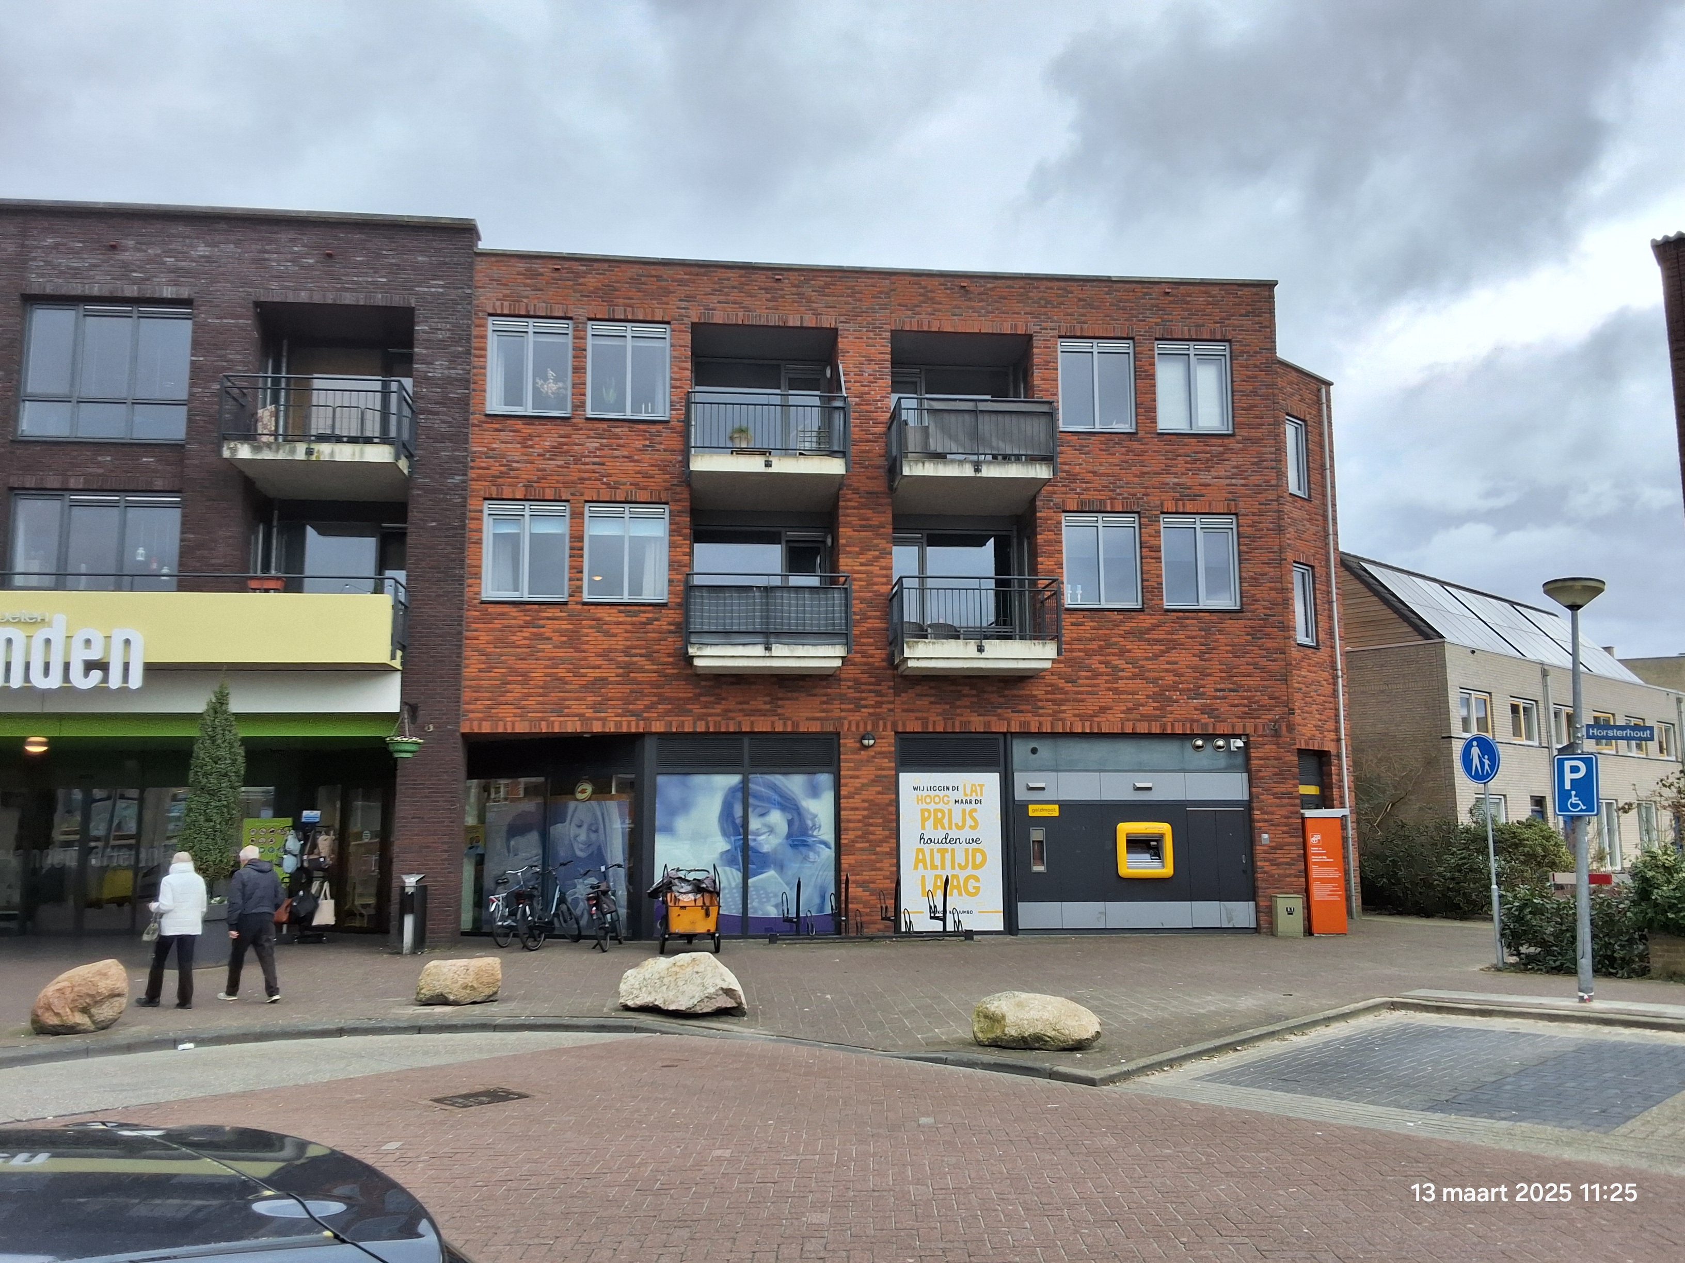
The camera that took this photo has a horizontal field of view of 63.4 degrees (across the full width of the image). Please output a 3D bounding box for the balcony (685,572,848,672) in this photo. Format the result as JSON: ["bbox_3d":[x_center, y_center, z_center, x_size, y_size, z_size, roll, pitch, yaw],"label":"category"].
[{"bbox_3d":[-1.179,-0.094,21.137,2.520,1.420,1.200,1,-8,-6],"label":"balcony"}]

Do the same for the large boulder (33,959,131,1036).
[{"bbox_3d":[-7.622,3.633,13.646,0.848,0.679,0.640,2,-6,-19],"label":"large boulder"}]

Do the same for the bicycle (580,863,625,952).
[{"bbox_3d":[-3.439,4.058,20.029,0.620,1.160,1.800,0,-8,-1],"label":"bicycle"}]

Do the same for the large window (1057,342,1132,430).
[{"bbox_3d":[4.232,-4.096,22.738,1.329,1.596,0.150,1,-8,-6],"label":"large window"}]

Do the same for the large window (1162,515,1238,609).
[{"bbox_3d":[5.961,-1.136,22.790,1.285,1.601,0.120,1,-6,-6],"label":"large window"}]

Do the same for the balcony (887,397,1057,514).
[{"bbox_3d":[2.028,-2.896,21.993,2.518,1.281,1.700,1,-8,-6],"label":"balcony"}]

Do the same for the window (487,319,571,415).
[{"bbox_3d":[-5.009,-4.226,21.876,1.352,1.595,0.120,1,-6,-6],"label":"window"}]

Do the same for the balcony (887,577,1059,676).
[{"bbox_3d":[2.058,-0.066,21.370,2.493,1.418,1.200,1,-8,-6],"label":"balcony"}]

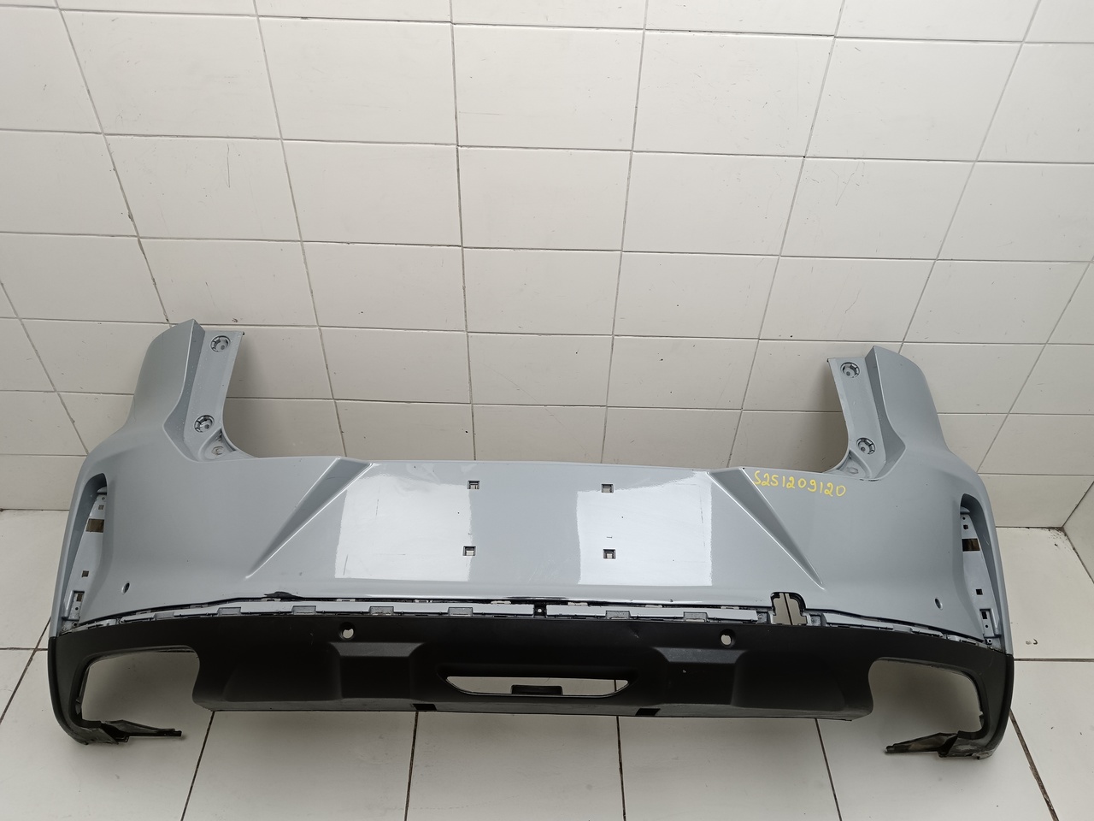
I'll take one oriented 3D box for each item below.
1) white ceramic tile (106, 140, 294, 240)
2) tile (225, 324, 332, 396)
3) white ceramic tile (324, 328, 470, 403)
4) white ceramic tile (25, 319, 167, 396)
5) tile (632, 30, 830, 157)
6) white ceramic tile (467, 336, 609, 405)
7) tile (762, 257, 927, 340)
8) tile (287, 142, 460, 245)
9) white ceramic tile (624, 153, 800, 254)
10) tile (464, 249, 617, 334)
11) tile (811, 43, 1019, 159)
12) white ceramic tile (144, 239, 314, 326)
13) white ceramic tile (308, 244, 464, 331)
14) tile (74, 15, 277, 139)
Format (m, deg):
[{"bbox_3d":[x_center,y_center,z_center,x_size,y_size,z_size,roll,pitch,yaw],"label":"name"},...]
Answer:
[{"bbox_3d":[-0.610,-0.398,1.539,0.300,0.200,0.009,1,43,-1],"label":"white ceramic tile"},{"bbox_3d":[-0.622,-0.104,1.816,0.300,0.200,0.009,1,43,-1],"label":"tile"},{"bbox_3d":[-0.320,-0.097,1.822,0.300,0.200,0.009,1,43,-1],"label":"white ceramic tile"},{"bbox_3d":[-0.924,-0.111,1.811,0.300,0.200,0.009,1,43,-1],"label":"white ceramic tile"},{"bbox_3d":[0.302,-0.523,1.417,0.300,0.200,0.009,1,43,-1],"label":"tile"},{"bbox_3d":[-0.018,-0.089,1.827,0.300,0.200,0.009,1,43,-1],"label":"white ceramic tile"},{"bbox_3d":[0.592,-0.222,1.699,0.300,0.200,0.009,1,43,-1],"label":"tile"},{"bbox_3d":[-0.308,-0.390,1.544,0.300,0.200,0.009,1,43,-1],"label":"tile"},{"bbox_3d":[0.296,-0.376,1.555,0.300,0.200,0.009,1,43,-1],"label":"white ceramic tile"},{"bbox_3d":[-0.012,-0.236,1.688,0.300,0.200,0.009,1,43,-1],"label":"tile"},{"bbox_3d":[0.604,-0.515,1.422,0.300,0.200,0.009,1,43,-1],"label":"tile"},{"bbox_3d":[-0.616,-0.251,1.677,0.300,0.200,0.009,1,43,-1],"label":"white ceramic tile"},{"bbox_3d":[-0.314,-0.243,1.683,0.300,0.200,0.009,1,43,-1],"label":"white ceramic tile"},{"bbox_3d":[-0.604,-0.545,1.400,0.300,0.200,0.009,1,43,-1],"label":"tile"}]

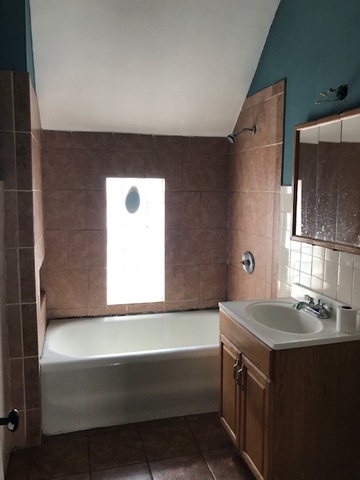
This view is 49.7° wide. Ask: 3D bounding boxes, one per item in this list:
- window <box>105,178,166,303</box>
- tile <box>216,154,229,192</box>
[{"bbox_3d":[-0.367,0.013,3.200,0.470,1.022,0.080,-1,8,-15],"label":"window"},{"bbox_3d":[0.359,-0.563,3.261,0.086,0.304,0.010,-1,6,-16],"label":"tile"}]

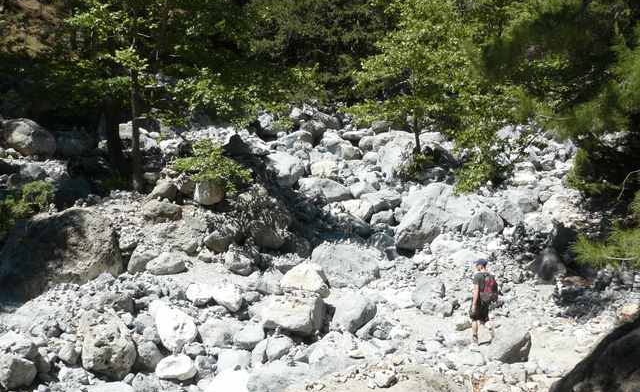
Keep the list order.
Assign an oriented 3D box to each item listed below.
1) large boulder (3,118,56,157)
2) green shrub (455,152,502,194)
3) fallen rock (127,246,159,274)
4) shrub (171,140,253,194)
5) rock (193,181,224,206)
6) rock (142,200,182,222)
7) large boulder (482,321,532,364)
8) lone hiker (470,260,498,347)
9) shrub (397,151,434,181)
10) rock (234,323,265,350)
[{"bbox_3d":[-10.257,-2.065,23.500,1.950,1.300,1.600,0,7,0],"label":"large boulder"},{"bbox_3d":[5.477,-0.777,23.000,1.650,1.400,1.500,0,7,0],"label":"green shrub"},{"bbox_3d":[-4.534,1.647,17.000,0.817,0.700,0.736,0,6,0],"label":"fallen rock"},{"bbox_3d":[-3.149,-0.835,19.500,2.300,1.500,1.900,0,7,0],"label":"shrub"},{"bbox_3d":[-3.317,-0.074,19.800,0.952,0.773,0.857,-1,6,-10],"label":"rock"},{"bbox_3d":[-4.543,0.447,19.200,1.154,0.555,0.865,-1,6,-13],"label":"rock"},{"bbox_3d":[3.521,2.770,12.500,0.930,0.650,0.850,0,7,0],"label":"large boulder"},{"bbox_3d":[3.361,2.156,13.600,0.520,1.750,0.480,-6,8,-43],"label":"lone hiker"},{"bbox_3d":[3.596,-1.062,24.800,1.300,1.100,1.200,0,7,0],"label":"shrub"},{"bbox_3d":[-1.440,2.871,13.600,0.613,0.563,0.552,0,6,0],"label":"rock"}]

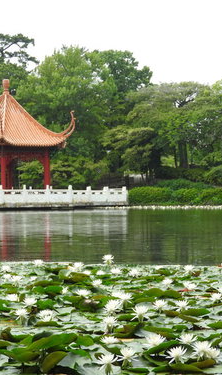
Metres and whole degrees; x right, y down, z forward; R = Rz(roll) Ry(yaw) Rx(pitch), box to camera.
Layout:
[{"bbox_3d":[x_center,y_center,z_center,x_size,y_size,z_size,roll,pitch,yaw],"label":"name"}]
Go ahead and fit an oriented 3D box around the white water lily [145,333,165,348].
[{"bbox_3d":[0.327,1.123,7.419,0.147,0.102,0.147,0,0,0],"label":"white water lily"}]

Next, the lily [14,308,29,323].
[{"bbox_3d":[-0.690,0.988,7.833,0.116,0.086,0.116,0,0,0],"label":"lily"}]

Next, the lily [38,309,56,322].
[{"bbox_3d":[-0.478,0.950,7.501,0.132,0.090,0.132,0,0,0],"label":"lily"}]

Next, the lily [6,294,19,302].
[{"bbox_3d":[-1.046,1.179,10.737,0.138,0.079,0.138,0,0,0],"label":"lily"}]

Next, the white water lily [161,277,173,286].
[{"bbox_3d":[0.691,1.150,12.366,0.147,0.107,0.147,0,0,0],"label":"white water lily"}]

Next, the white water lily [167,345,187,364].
[{"bbox_3d":[0.382,0.966,5.829,0.118,0.097,0.118,0,0,0],"label":"white water lily"}]

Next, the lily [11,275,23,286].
[{"bbox_3d":[-1.143,1.137,12.366,0.147,0.110,0.147,0,0,0],"label":"lily"}]

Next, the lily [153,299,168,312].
[{"bbox_3d":[0.410,0.976,8.327,0.111,0.100,0.111,0,0,0],"label":"lily"}]

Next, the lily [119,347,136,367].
[{"bbox_3d":[0.093,0.950,5.682,0.113,0.091,0.113,0,0,0],"label":"lily"}]

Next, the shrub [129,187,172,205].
[{"bbox_3d":[2.970,0.617,78.000,3.500,1.450,2.500,0,0,0],"label":"shrub"}]

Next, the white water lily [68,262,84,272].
[{"bbox_3d":[-0.453,1.021,12.920,0.190,0.100,0.190,0,0,0],"label":"white water lily"}]

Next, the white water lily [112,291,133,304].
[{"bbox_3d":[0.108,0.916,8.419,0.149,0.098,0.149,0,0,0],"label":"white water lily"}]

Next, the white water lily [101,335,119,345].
[{"bbox_3d":[-0.004,1.112,7.420,0.130,0.065,0.130,0,0,0],"label":"white water lily"}]

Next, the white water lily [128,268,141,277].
[{"bbox_3d":[0.268,0.969,11.523,0.146,0.081,0.146,0,0,0],"label":"white water lily"}]

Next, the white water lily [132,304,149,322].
[{"bbox_3d":[0.225,0.965,7.711,0.137,0.122,0.137,0,0,0],"label":"white water lily"}]

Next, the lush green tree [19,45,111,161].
[{"bbox_3d":[-3.679,-5.380,80.000,7.437,11.552,7.121,0,0,0],"label":"lush green tree"}]

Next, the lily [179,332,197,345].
[{"bbox_3d":[0.496,0.977,6.498,0.119,0.070,0.119,0,0,0],"label":"lily"}]

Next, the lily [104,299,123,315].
[{"bbox_3d":[0.020,0.937,7.964,0.143,0.103,0.143,0,0,0],"label":"lily"}]

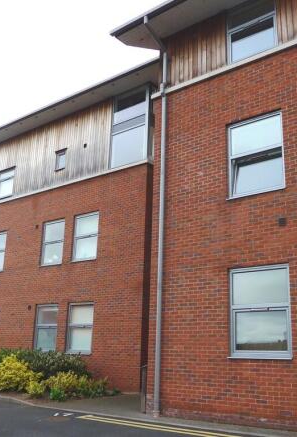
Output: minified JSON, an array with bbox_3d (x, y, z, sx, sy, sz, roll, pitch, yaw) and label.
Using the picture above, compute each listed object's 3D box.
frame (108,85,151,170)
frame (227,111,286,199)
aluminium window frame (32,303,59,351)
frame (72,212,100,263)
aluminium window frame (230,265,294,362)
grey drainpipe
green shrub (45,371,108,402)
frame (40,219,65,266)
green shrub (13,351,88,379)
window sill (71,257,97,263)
[{"bbox_3d":[-0.620,-3.115,16.761,1.650,2.750,0.150,-11,-20,37],"label":"frame"},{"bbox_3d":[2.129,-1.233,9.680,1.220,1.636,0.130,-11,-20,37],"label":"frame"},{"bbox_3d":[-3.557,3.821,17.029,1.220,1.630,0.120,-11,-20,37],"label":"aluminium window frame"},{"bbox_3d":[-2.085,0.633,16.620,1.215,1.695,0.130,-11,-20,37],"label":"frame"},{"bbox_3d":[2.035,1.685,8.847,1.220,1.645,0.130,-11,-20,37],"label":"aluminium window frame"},{"bbox_3d":[0.041,-0.405,10.536,0.110,8.800,0.850,-11,-20,38],"label":"grey drainpipe"},{"bbox_3d":[-1.870,4.357,12.837,1.020,0.640,1.180,-11,-20,37],"label":"green shrub"},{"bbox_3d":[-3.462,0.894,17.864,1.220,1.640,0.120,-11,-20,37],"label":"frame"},{"bbox_3d":[-2.955,4.619,14.860,2.050,1.060,1.200,-11,-20,37],"label":"green shrub"},{"bbox_3d":[-2.135,1.406,16.372,1.243,0.070,0.140,-11,-20,37],"label":"window sill"}]

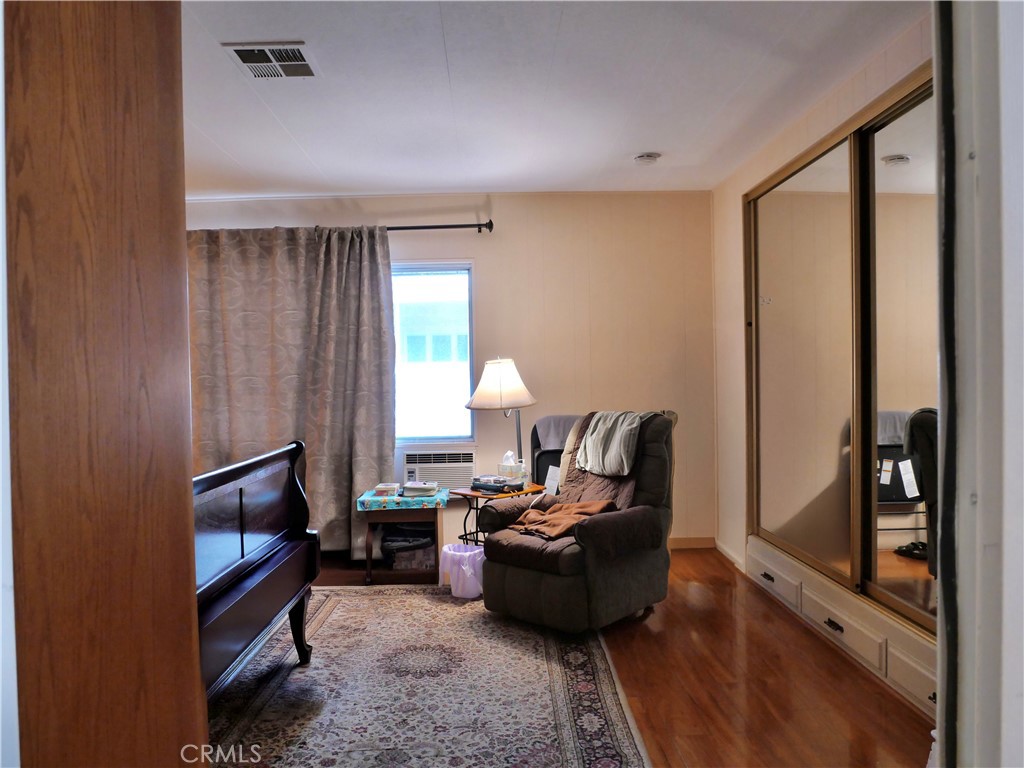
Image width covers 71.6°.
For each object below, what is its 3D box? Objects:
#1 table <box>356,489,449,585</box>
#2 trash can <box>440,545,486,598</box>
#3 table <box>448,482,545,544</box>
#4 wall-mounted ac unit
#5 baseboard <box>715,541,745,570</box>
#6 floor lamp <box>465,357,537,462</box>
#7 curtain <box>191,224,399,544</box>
[{"bbox_3d":[-0.607,0.882,4.128,0.495,0.490,0.340,-1,1,-2],"label":"table"},{"bbox_3d":[-0.248,0.997,3.821,0.230,0.260,0.210,-1,1,0],"label":"trash can"},{"bbox_3d":[-0.060,0.856,3.984,0.390,0.530,0.390,0,1,41],"label":"table"},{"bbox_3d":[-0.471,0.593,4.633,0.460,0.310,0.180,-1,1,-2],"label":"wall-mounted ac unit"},{"bbox_3d":[1.352,1.064,4.397,0.015,0.060,0.570,-1,1,-2],"label":"baseboard"},{"bbox_3d":[-0.062,0.483,4.208,0.420,1.270,0.410,-1,1,-2],"label":"floor lamp"},{"bbox_3d":[-1.468,0.068,4.484,1.400,2.070,0.140,-1,1,-2],"label":"curtain"}]

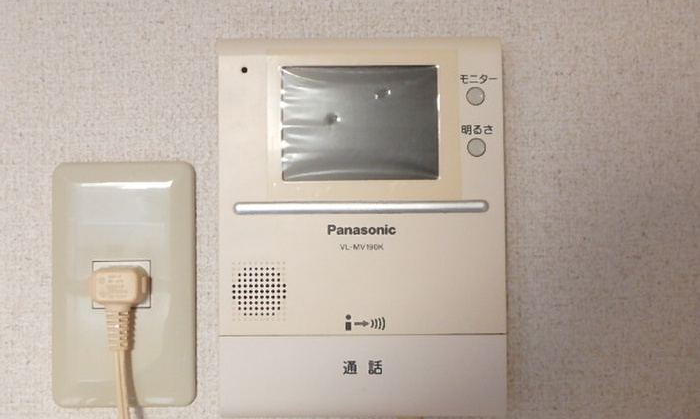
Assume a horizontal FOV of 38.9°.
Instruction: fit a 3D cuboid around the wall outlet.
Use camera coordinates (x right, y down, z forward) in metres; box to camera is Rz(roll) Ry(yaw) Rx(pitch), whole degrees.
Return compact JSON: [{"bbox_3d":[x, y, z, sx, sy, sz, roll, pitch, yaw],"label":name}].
[{"bbox_3d":[-0.109,0.037,0.481,0.070,0.120,0.009,0,-1,0],"label":"wall outlet"}]

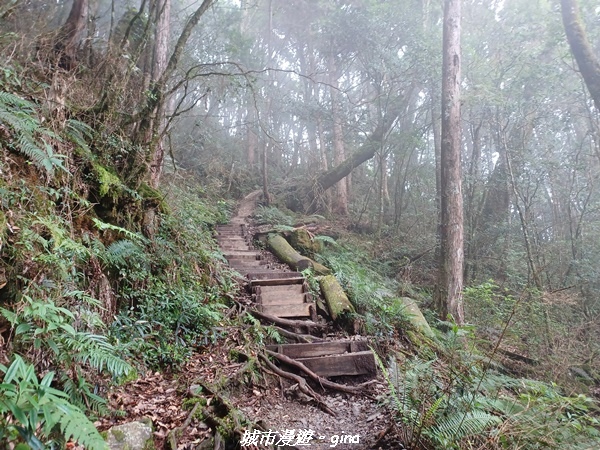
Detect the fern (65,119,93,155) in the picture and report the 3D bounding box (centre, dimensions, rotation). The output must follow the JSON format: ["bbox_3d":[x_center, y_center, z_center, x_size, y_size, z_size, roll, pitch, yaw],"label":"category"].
[{"bbox_3d":[-2.249,-0.899,4.400,0.276,0.358,0.300,0,-1,0],"label":"fern"}]

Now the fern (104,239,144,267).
[{"bbox_3d":[-1.701,0.267,4.200,0.376,0.266,0.340,0,-1,0],"label":"fern"}]

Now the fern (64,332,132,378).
[{"bbox_3d":[-1.511,0.979,3.250,0.495,0.338,0.400,0,-1,0],"label":"fern"}]

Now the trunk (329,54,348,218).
[{"bbox_3d":[1.155,-2.745,13.000,0.400,5.000,0.400,-3,0,0],"label":"trunk"}]

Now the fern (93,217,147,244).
[{"bbox_3d":[-1.698,0.052,4.100,0.514,0.260,0.380,0,-1,0],"label":"fern"}]

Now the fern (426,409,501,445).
[{"bbox_3d":[1.151,1.418,3.050,0.505,0.248,0.420,0,-1,0],"label":"fern"}]

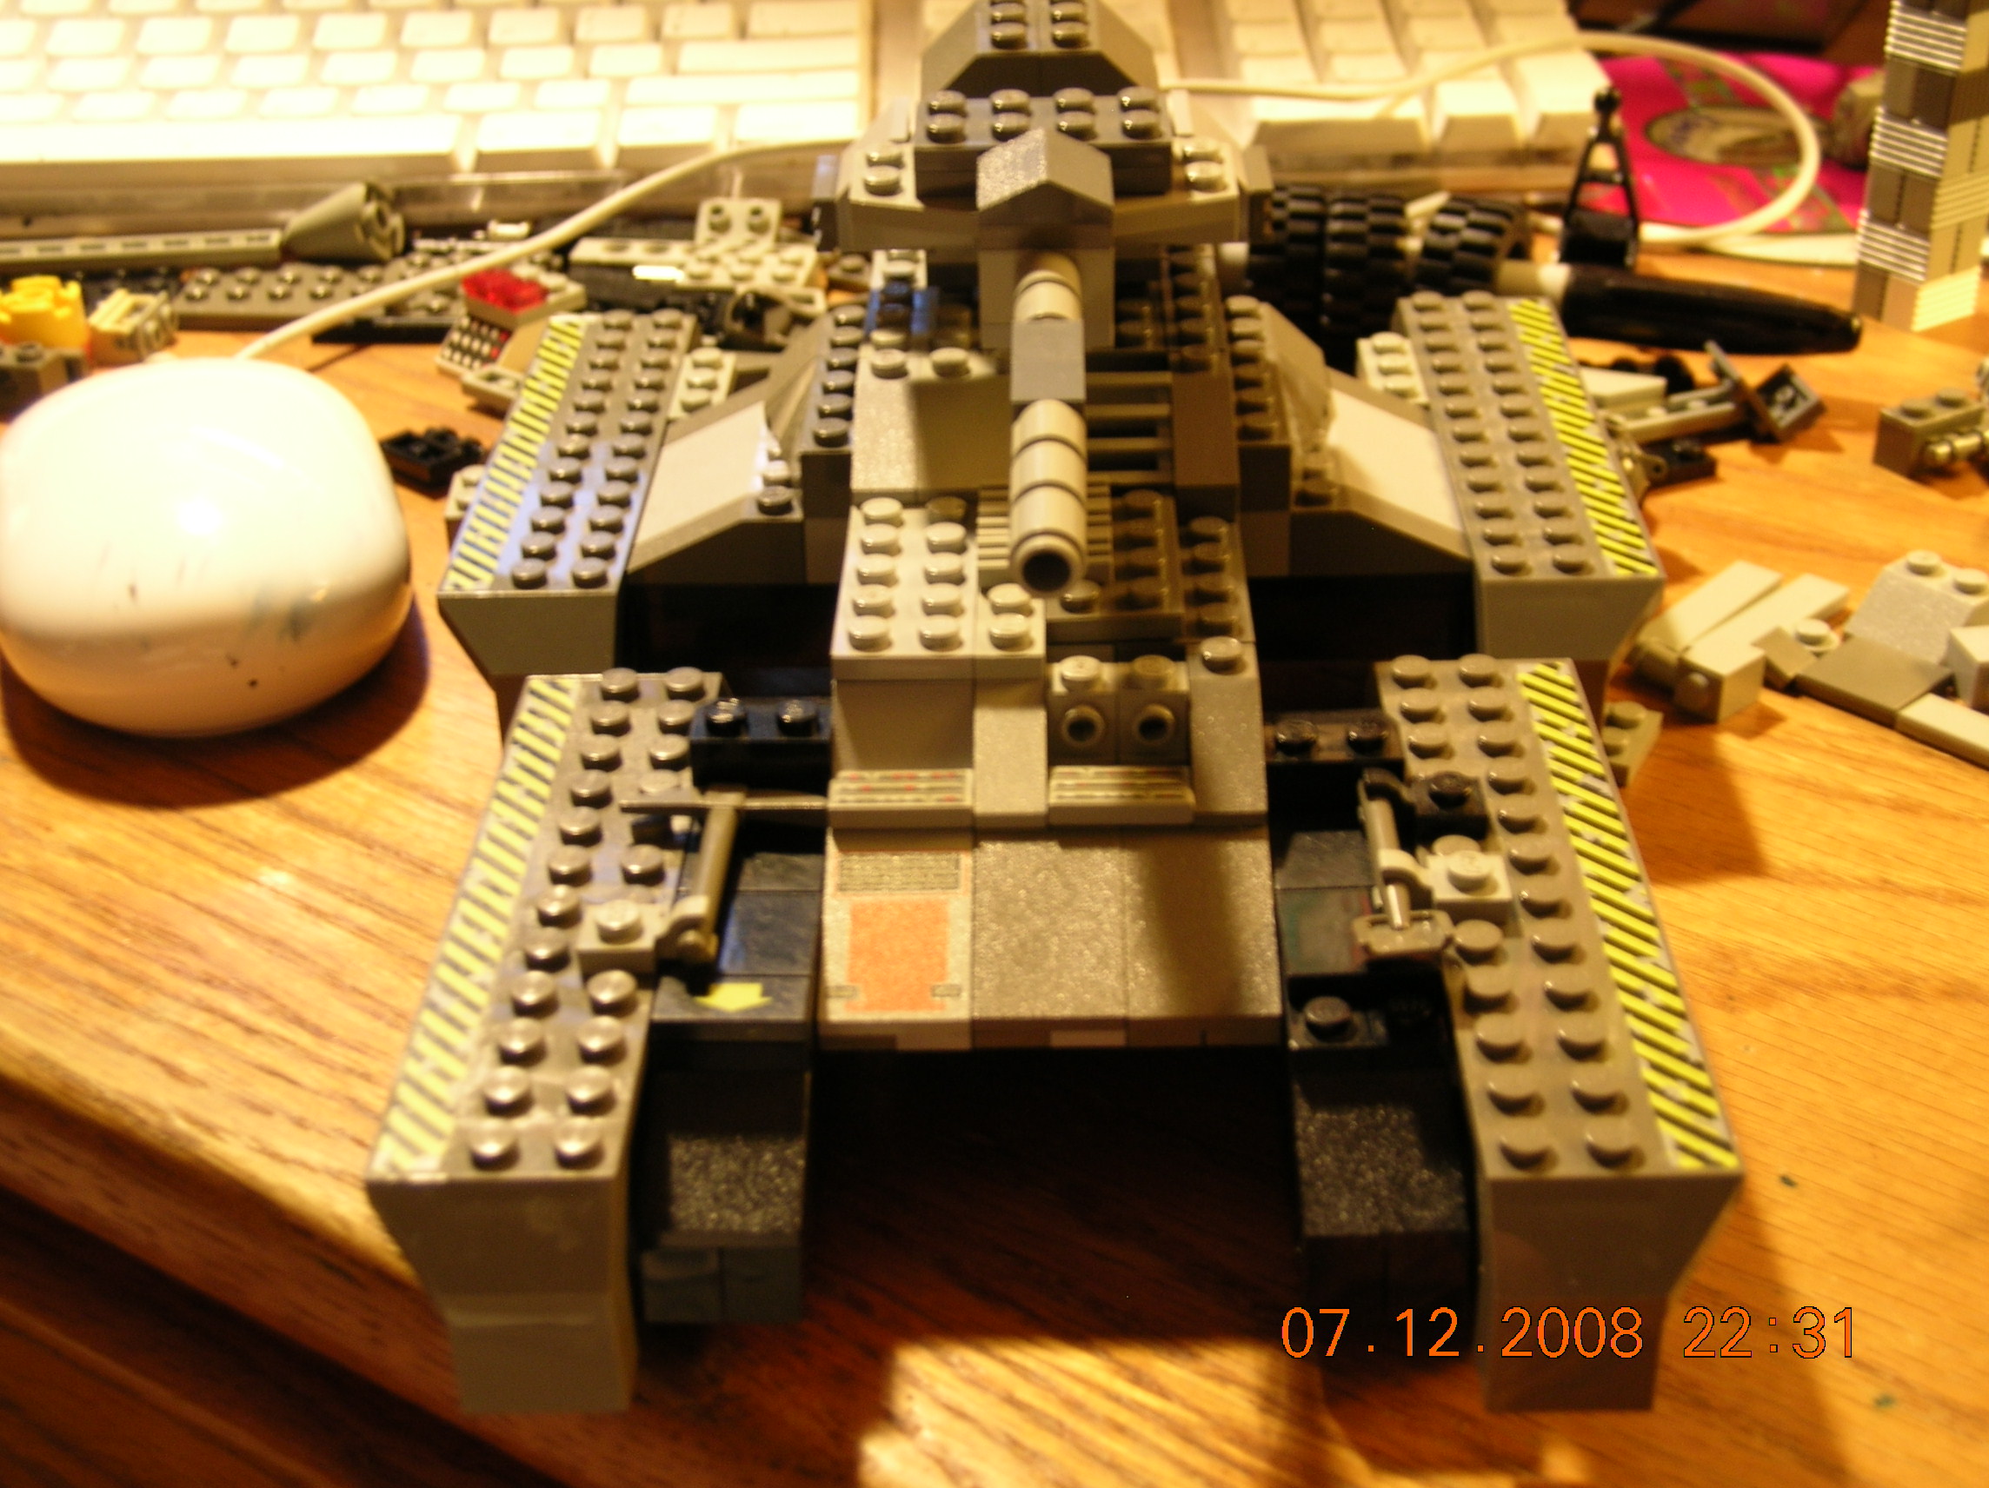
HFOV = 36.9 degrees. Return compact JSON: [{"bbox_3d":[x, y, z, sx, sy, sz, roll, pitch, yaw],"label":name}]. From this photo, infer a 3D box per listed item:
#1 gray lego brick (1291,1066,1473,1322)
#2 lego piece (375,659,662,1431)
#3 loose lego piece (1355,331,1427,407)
[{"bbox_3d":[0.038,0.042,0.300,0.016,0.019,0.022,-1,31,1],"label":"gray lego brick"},{"bbox_3d":[-0.046,0.028,0.326,0.024,0.030,0.096,-1,30,1],"label":"lego piece"},{"bbox_3d":[0.061,-0.053,0.455,0.008,0.011,0.024,-1,31,1],"label":"loose lego piece"}]

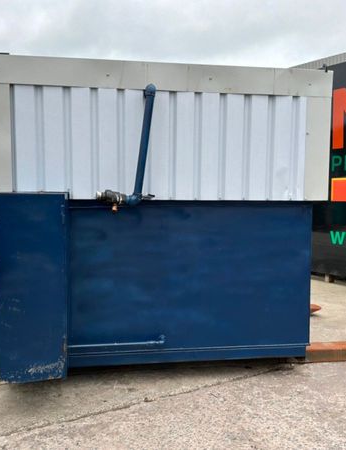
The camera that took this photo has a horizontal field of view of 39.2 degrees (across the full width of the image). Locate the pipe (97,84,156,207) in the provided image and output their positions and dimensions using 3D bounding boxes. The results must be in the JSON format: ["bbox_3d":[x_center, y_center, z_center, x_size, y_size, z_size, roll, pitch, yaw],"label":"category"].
[{"bbox_3d":[-0.352,-0.605,3.705,0.451,0.928,0.138,-1,4,-11],"label":"pipe"}]

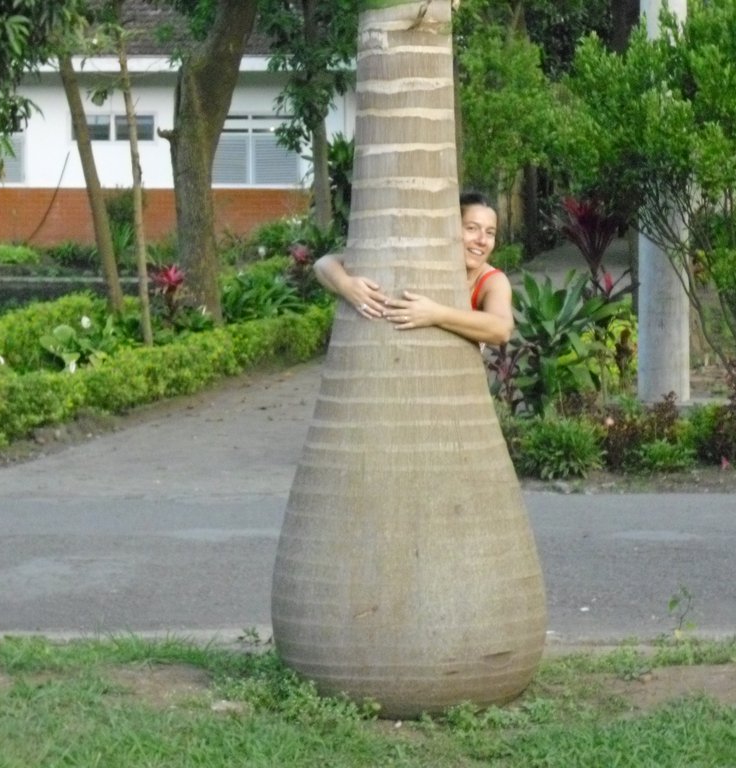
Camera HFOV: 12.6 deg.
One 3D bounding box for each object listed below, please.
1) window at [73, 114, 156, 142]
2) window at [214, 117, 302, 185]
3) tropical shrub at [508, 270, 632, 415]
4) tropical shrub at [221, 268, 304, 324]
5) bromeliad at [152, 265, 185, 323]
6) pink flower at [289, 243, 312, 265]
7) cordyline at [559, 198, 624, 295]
[{"bbox_3d":[-4.110,-4.143,54.200,1.362,0.454,0.100,1,4,8],"label":"window"},{"bbox_3d":[-1.835,-3.758,53.800,1.561,1.159,0.100,1,4,8],"label":"window"},{"bbox_3d":[1.302,-0.267,21.500,0.798,0.926,0.750,0,4,0],"label":"tropical shrub"},{"bbox_3d":[-0.908,-0.729,28.500,0.699,0.512,0.680,0,4,0],"label":"tropical shrub"},{"bbox_3d":[-1.552,-0.696,26.000,0.249,0.467,0.260,0,4,0],"label":"bromeliad"},{"bbox_3d":[-0.636,-1.230,31.500,0.226,0.207,0.220,0,4,0],"label":"pink flower"},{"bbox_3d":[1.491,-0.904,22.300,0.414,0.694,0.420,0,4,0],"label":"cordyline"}]

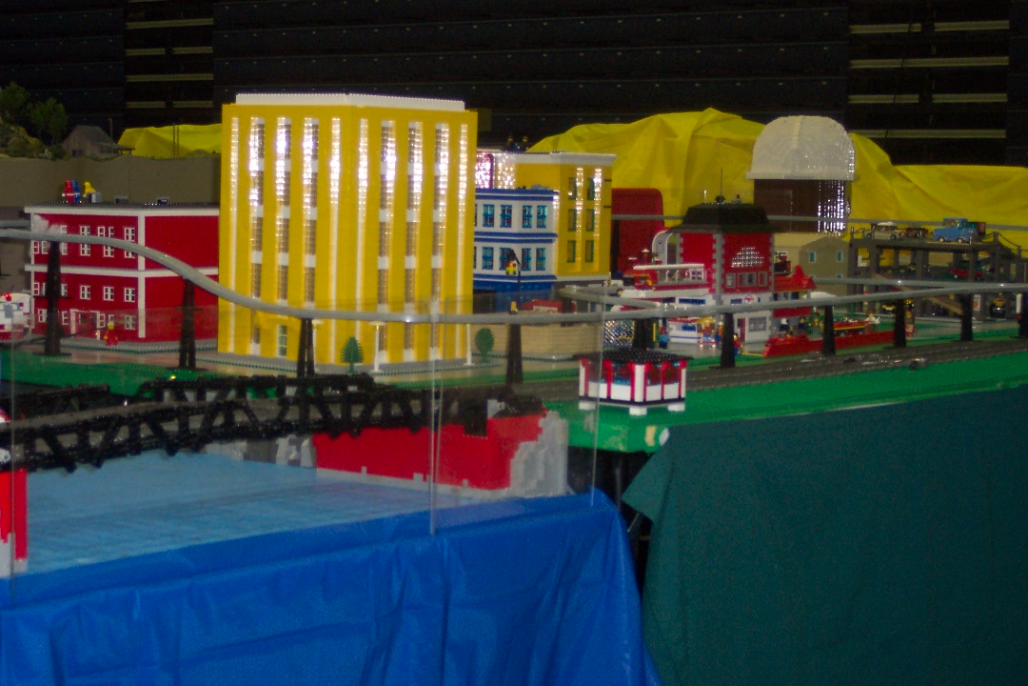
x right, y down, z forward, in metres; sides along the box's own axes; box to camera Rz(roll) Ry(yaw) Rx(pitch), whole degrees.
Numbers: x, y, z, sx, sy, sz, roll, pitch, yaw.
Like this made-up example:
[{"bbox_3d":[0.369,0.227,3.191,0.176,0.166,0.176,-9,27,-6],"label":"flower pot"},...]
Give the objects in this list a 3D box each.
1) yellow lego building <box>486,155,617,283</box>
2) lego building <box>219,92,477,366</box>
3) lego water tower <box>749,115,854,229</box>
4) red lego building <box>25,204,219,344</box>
[{"bbox_3d":[0.088,-0.267,4.880,0.200,0.315,0.200,5,6,40],"label":"yellow lego building"},{"bbox_3d":[-0.280,-0.196,3.678,0.296,0.435,0.312,5,6,40],"label":"lego building"},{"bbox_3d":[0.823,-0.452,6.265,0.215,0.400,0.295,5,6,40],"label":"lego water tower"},{"bbox_3d":[-0.692,-0.137,4.048,0.322,0.247,0.290,4,5,39],"label":"red lego building"}]

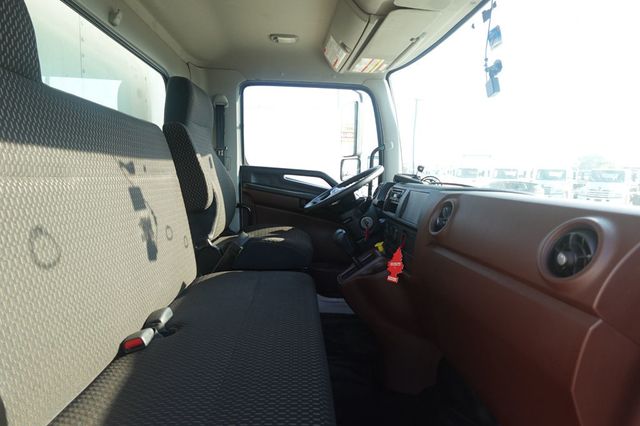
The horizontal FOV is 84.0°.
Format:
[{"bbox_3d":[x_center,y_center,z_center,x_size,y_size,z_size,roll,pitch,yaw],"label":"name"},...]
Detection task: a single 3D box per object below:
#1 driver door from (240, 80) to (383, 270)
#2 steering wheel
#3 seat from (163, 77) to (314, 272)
[{"bbox_3d":[-0.038,-0.133,2.301,0.950,1.340,0.150,0,7,-2],"label":"driver door"},{"bbox_3d":[0.140,-0.108,1.827,0.455,0.100,0.455,-28,7,1],"label":"steering wheel"},{"bbox_3d":[-0.374,-0.137,1.804,0.690,1.040,0.530,0,7,-2],"label":"seat"}]

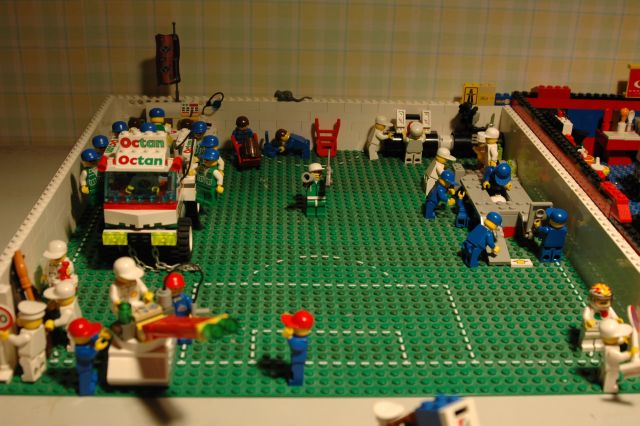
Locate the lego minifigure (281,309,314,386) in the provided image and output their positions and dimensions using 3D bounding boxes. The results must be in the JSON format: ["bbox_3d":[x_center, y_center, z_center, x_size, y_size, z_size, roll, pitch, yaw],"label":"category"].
[{"bbox_3d":[-0.015,0.073,0.443,0.018,0.042,0.022,5,25,6],"label":"lego minifigure"}]

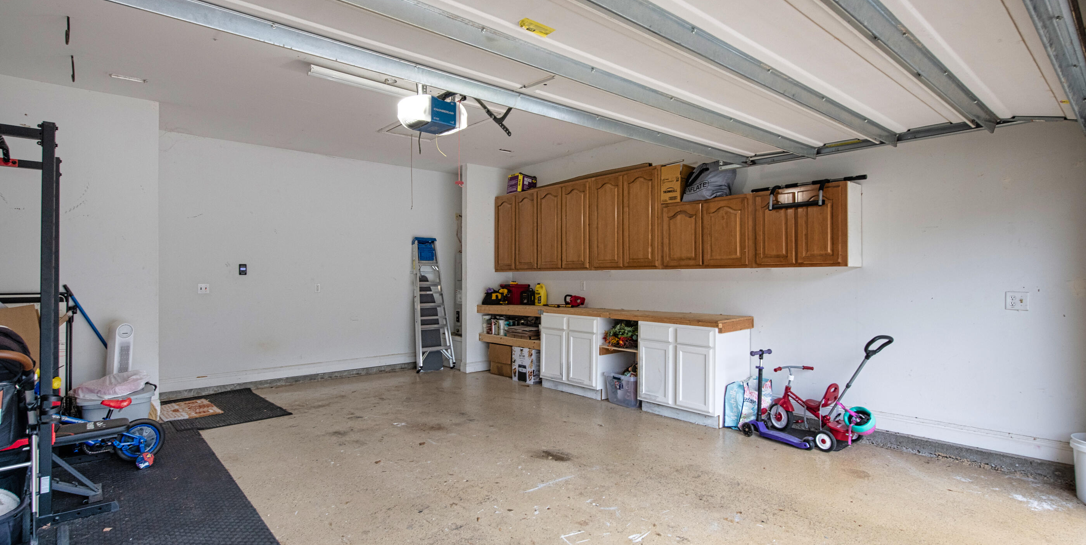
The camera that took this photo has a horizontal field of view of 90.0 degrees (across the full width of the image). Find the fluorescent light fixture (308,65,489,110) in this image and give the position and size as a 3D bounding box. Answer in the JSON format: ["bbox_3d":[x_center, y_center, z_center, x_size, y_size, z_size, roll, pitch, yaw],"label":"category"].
[{"bbox_3d":[-1.147,-1.384,4.202,1.270,0.080,0.090,0,-1,-42],"label":"fluorescent light fixture"}]

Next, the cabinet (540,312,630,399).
[{"bbox_3d":[0.470,0.867,5.969,0.590,0.868,0.868,0,-1,-42],"label":"cabinet"}]

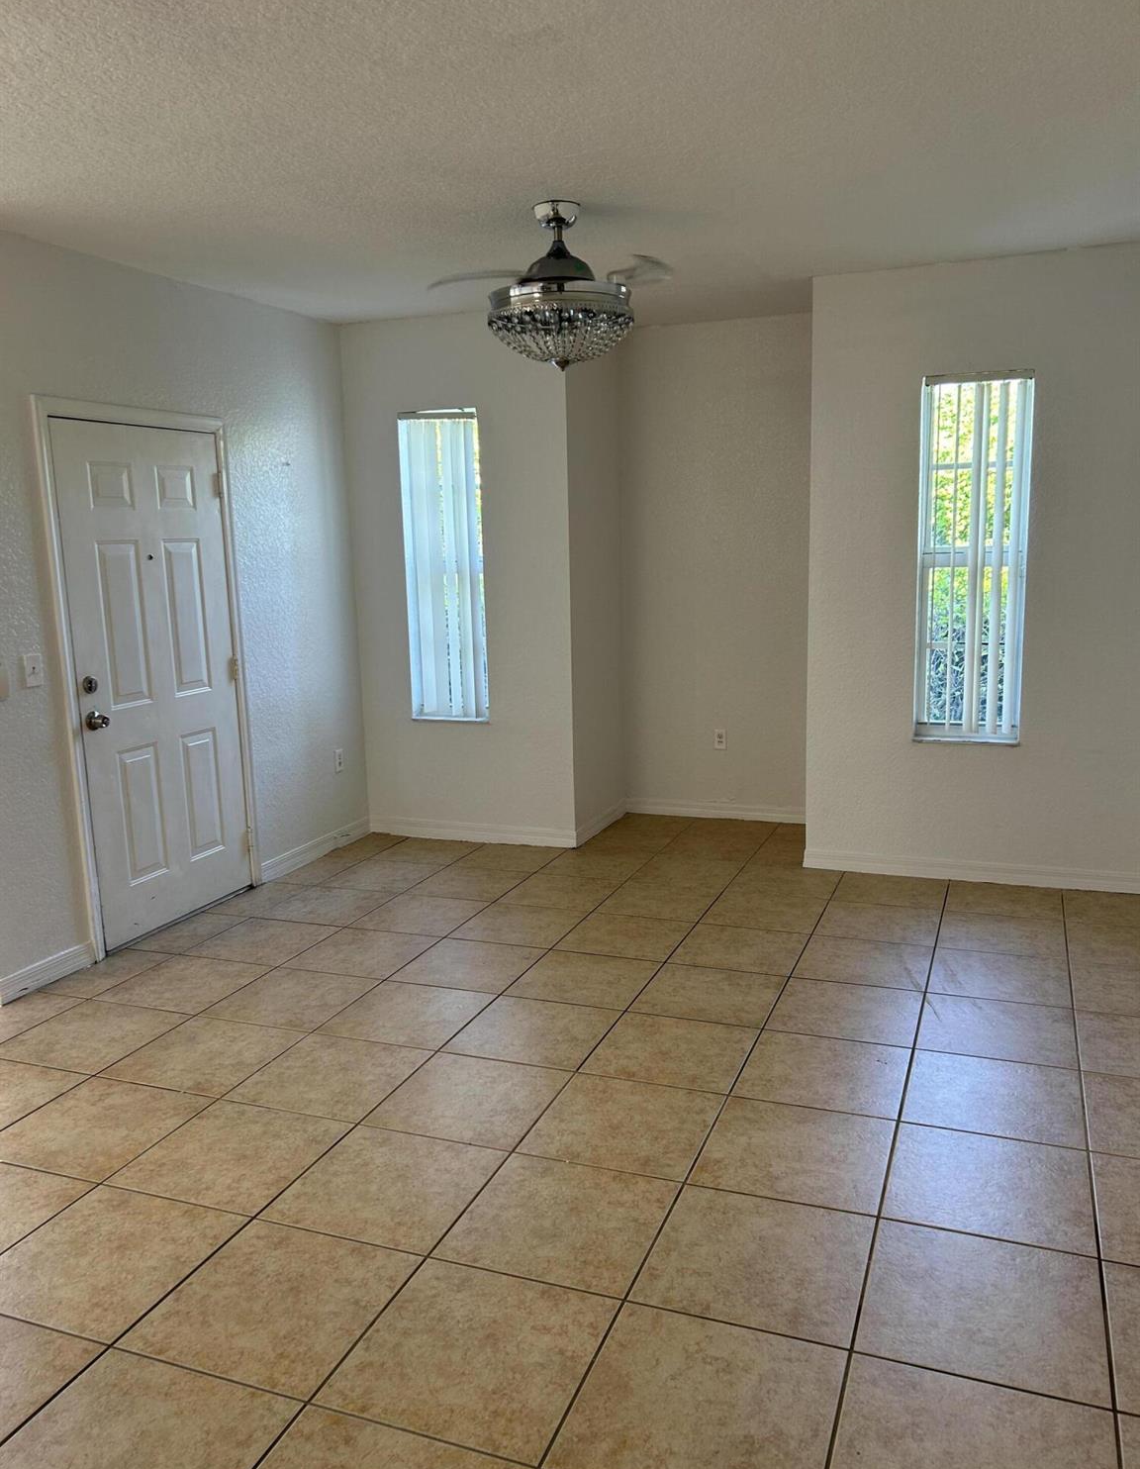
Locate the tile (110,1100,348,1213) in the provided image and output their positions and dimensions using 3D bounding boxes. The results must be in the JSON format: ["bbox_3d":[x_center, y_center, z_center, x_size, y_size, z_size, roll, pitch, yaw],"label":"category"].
[{"bbox_3d":[-0.867,1.089,2.963,0.452,0.012,0.452,2,10,21],"label":"tile"}]

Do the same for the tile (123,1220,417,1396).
[{"bbox_3d":[-0.607,1.181,2.378,0.451,0.010,0.453,2,10,21],"label":"tile"}]

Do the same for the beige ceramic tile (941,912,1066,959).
[{"bbox_3d":[1.665,0.768,4.399,0.452,0.015,0.452,2,10,21],"label":"beige ceramic tile"}]

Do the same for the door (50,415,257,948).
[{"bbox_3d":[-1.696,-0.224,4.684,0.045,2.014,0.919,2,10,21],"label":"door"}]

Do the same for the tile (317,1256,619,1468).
[{"bbox_3d":[-0.186,1.208,2.237,0.457,0.010,0.457,2,10,21],"label":"tile"}]

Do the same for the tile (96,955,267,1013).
[{"bbox_3d":[-1.391,0.909,4.147,0.453,0.012,0.453,2,10,21],"label":"tile"}]

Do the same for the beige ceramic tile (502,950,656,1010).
[{"bbox_3d":[0.056,0.877,4.061,0.452,0.015,0.452,2,10,21],"label":"beige ceramic tile"}]

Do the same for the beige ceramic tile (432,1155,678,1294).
[{"bbox_3d":[-0.018,1.124,2.643,0.453,0.012,0.453,2,10,21],"label":"beige ceramic tile"}]

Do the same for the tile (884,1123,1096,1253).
[{"bbox_3d":[0.999,1.073,2.721,0.451,0.010,0.453,2,10,21],"label":"tile"}]

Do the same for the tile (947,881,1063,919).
[{"bbox_3d":[1.819,0.692,4.795,0.451,0.010,0.407,2,10,21],"label":"tile"}]

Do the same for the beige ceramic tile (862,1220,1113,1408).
[{"bbox_3d":[0.832,1.151,2.302,0.452,0.012,0.452,2,10,21],"label":"beige ceramic tile"}]

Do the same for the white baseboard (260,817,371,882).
[{"bbox_3d":[-1.264,0.579,5.809,0.015,0.085,0.968,2,10,21],"label":"white baseboard"}]

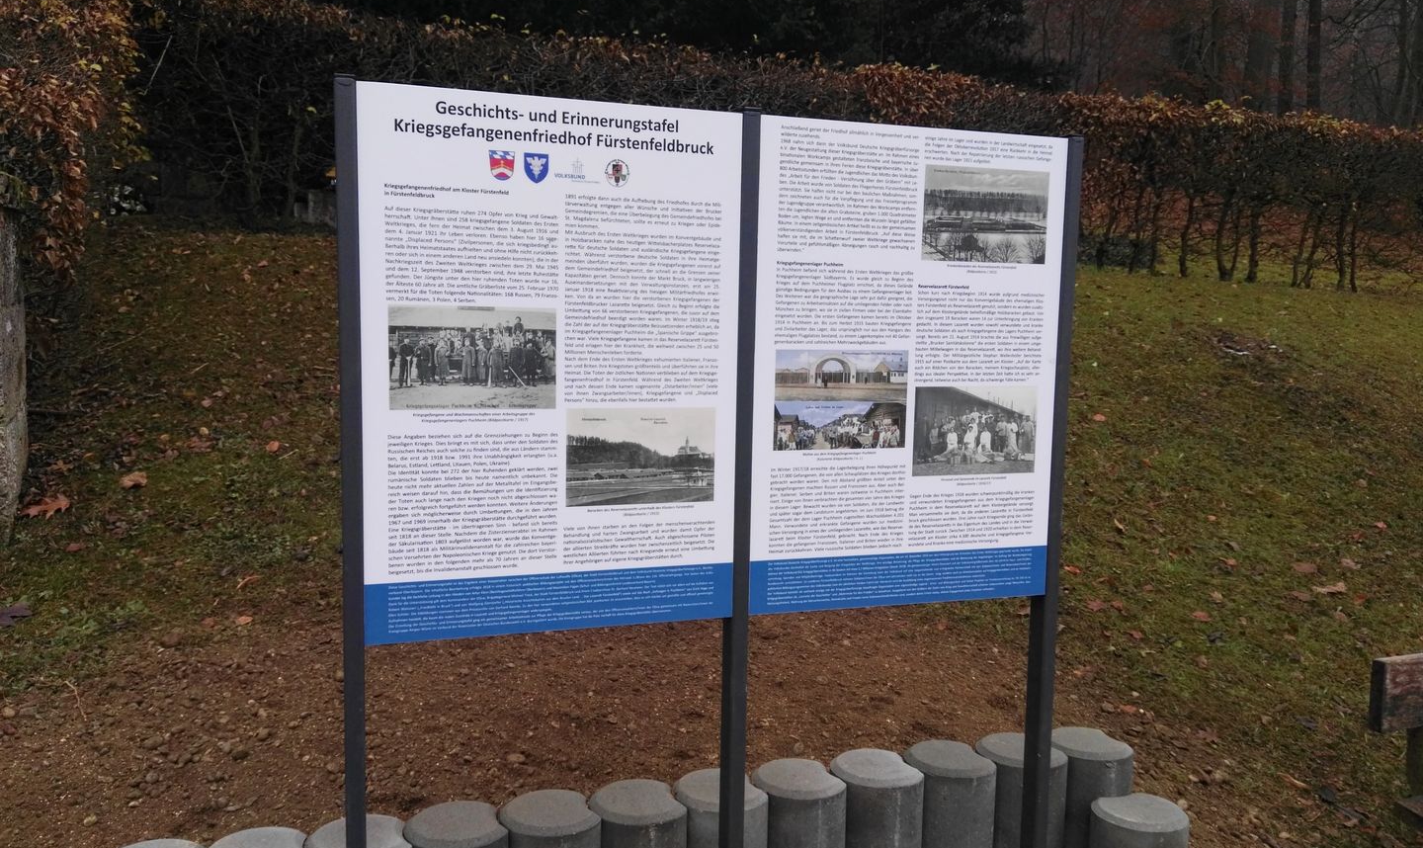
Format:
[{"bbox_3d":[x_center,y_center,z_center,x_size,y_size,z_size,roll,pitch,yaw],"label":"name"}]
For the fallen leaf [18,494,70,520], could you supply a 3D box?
[{"bbox_3d":[-2.015,0.252,3.480,0.100,0.028,0.155,19,23,36],"label":"fallen leaf"}]

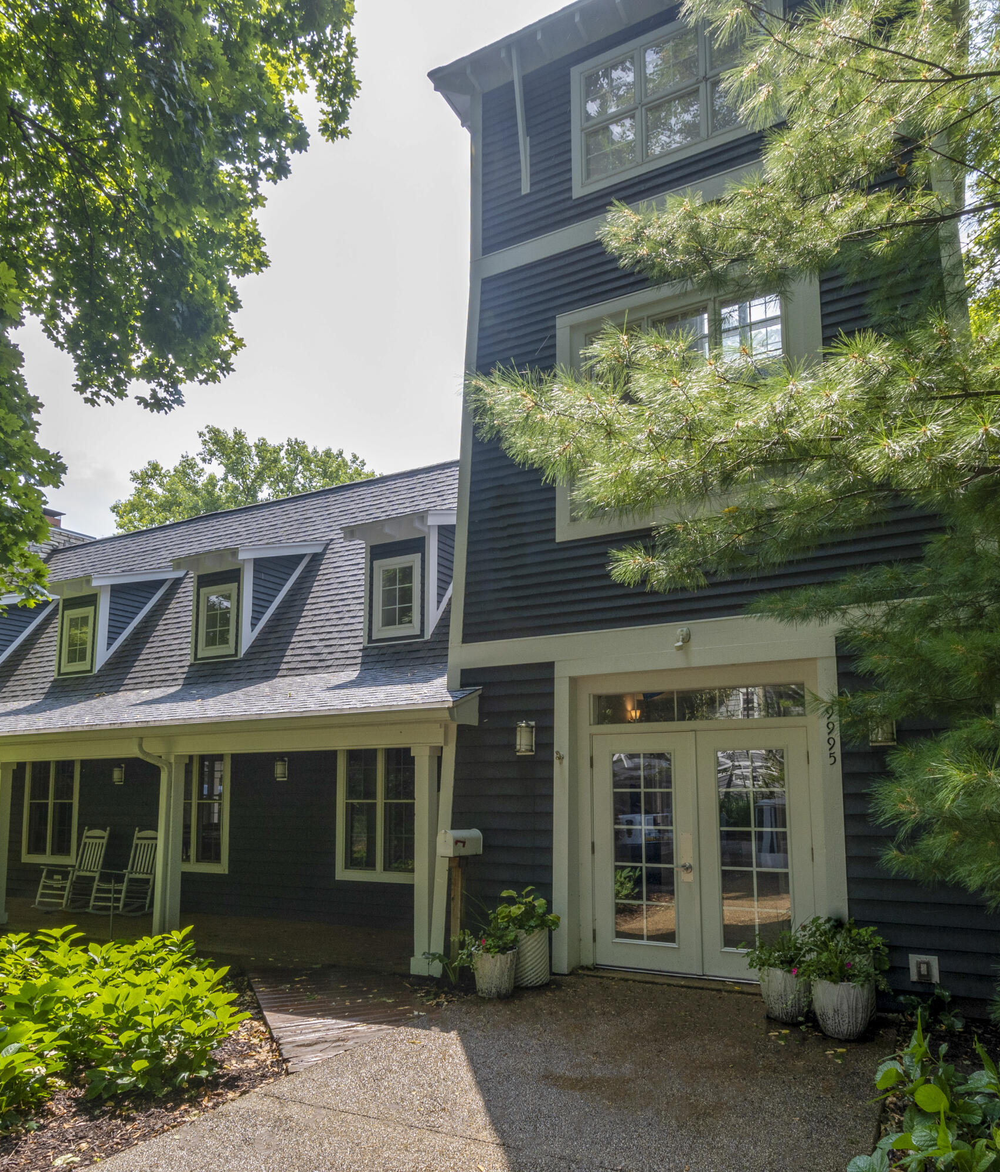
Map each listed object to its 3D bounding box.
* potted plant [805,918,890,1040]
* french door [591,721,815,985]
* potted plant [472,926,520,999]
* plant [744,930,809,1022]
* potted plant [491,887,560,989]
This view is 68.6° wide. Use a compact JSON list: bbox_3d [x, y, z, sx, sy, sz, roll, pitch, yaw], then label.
[{"bbox_3d":[2.439,2.764,5.162,0.531,0.715,0.531,-6,-12,25],"label":"potted plant"},{"bbox_3d":[1.704,2.286,6.362,1.860,2.030,0.090,-6,-12,25],"label":"french door"},{"bbox_3d":[-0.040,3.076,6.016,0.366,0.497,0.366,-1,-11,0],"label":"potted plant"},{"bbox_3d":[2.075,2.890,5.450,0.469,0.585,0.469,-6,-12,25],"label":"plant"},{"bbox_3d":[0.213,3.004,6.302,0.564,0.738,0.564,-1,-11,0],"label":"potted plant"}]

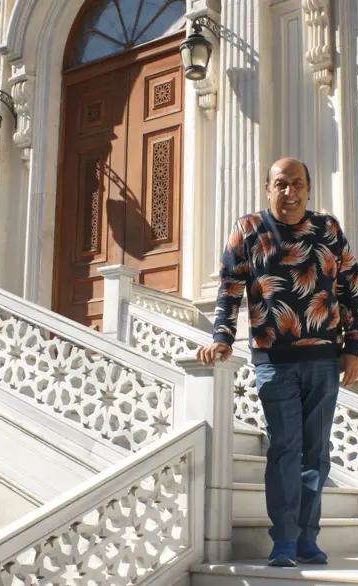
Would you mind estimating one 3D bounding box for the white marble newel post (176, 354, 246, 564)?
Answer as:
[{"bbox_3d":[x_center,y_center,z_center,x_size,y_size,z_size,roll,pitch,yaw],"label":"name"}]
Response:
[{"bbox_3d":[0.119,0.642,3.705,0.210,0.785,0.210,-9,-16,37],"label":"white marble newel post"}]

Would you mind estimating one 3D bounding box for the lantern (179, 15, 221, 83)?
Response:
[{"bbox_3d":[0.219,-1.972,7.732,0.270,0.560,0.518,-9,-16,37],"label":"lantern"}]

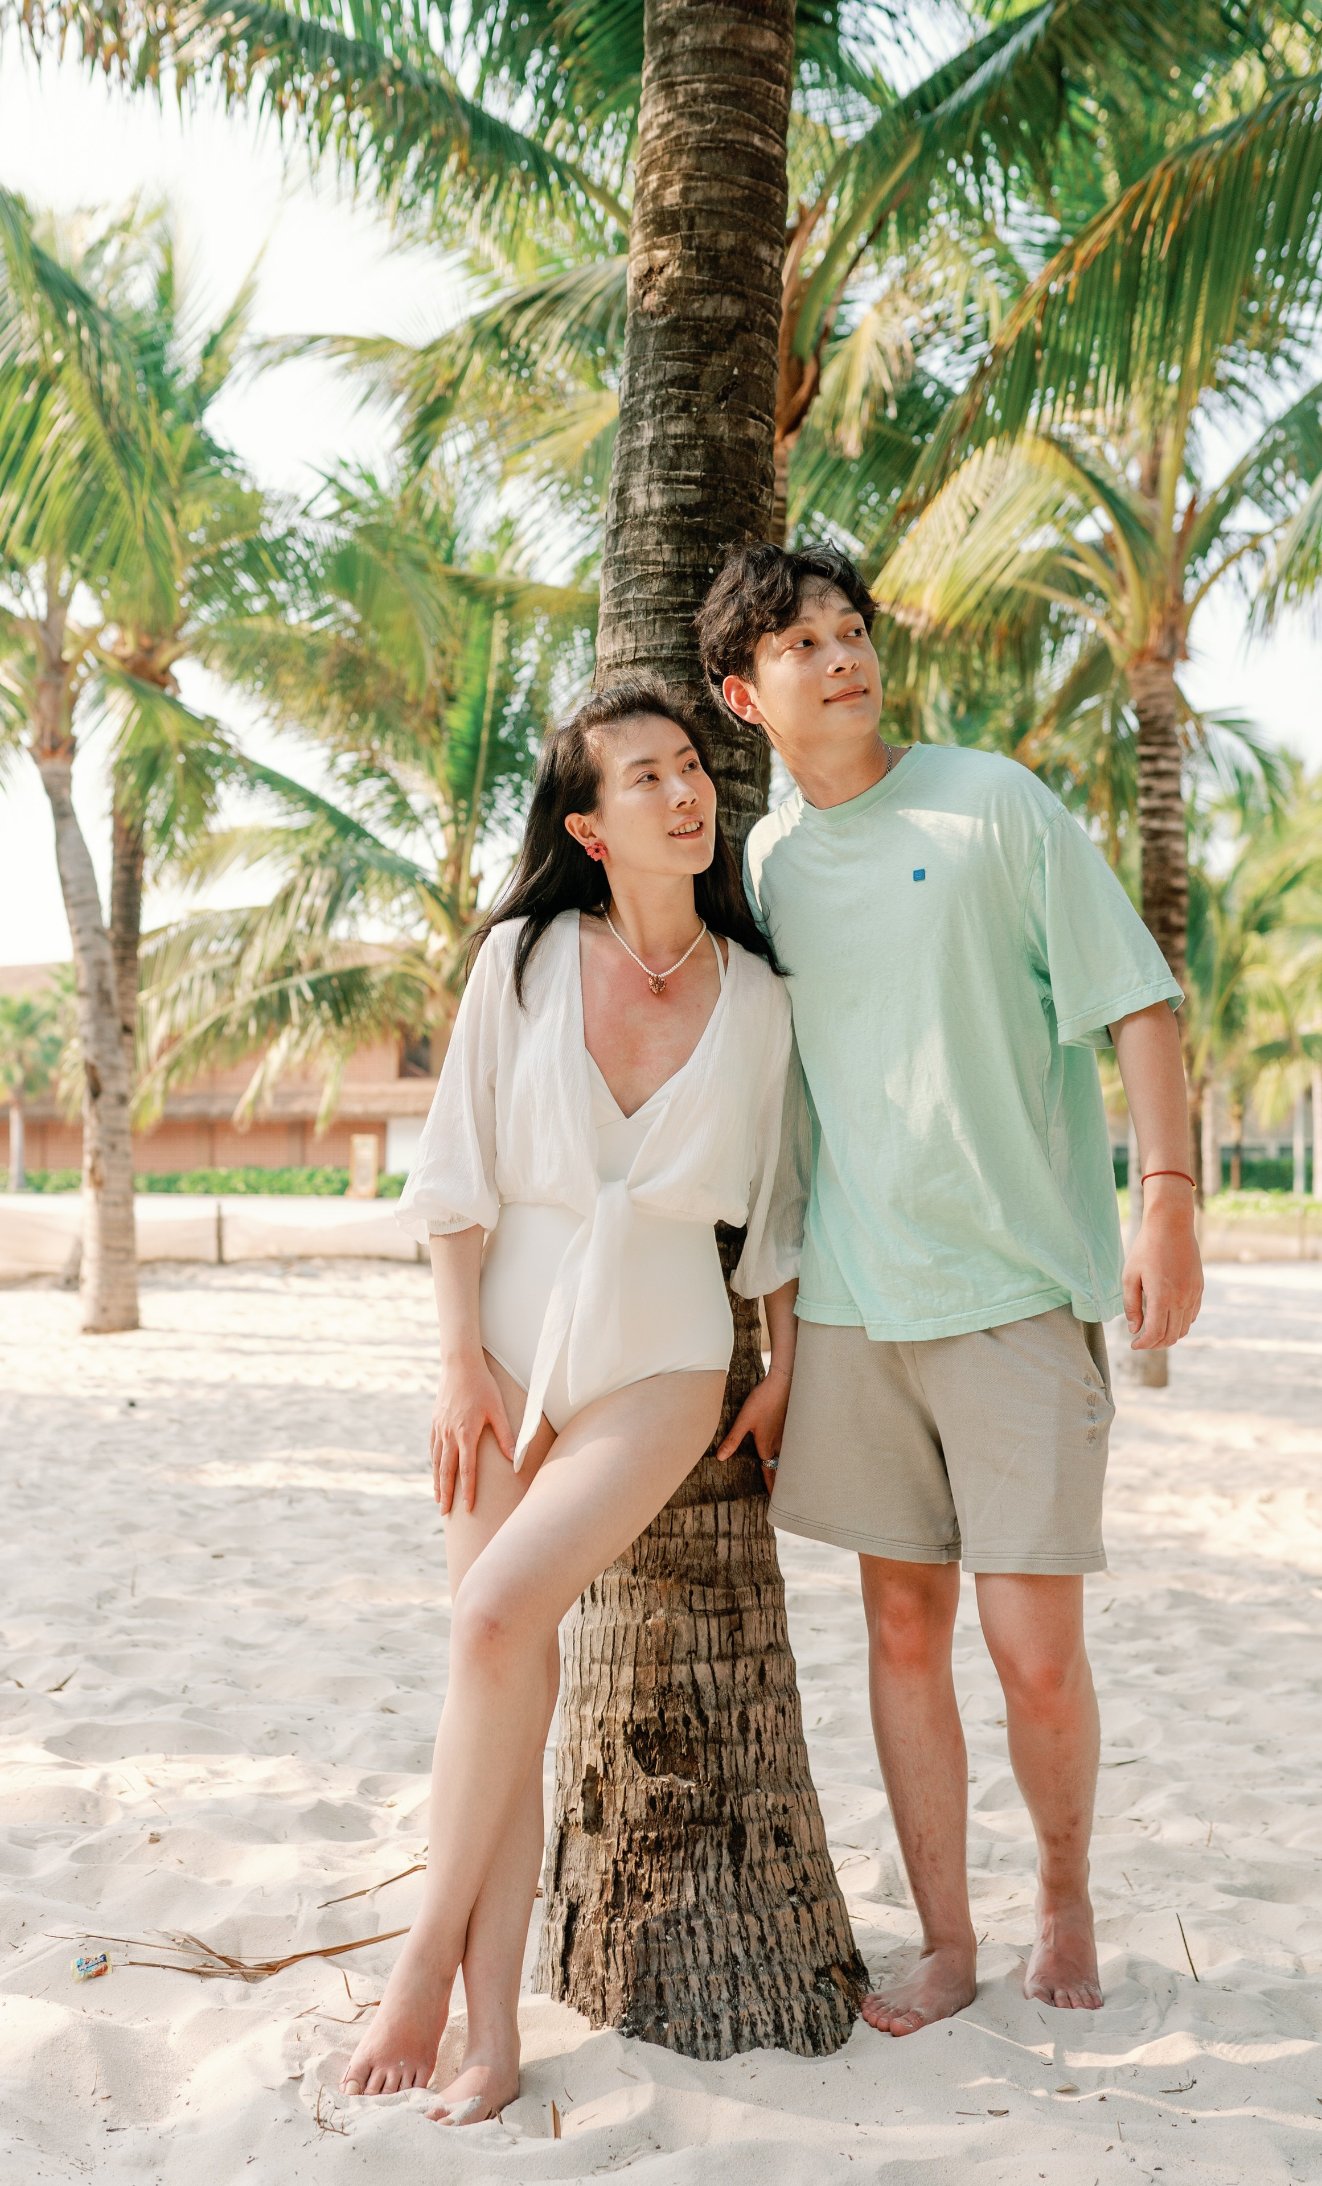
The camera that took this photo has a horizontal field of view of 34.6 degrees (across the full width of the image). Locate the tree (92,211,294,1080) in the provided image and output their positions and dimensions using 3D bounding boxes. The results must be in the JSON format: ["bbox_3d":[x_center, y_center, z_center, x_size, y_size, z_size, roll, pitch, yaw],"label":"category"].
[{"bbox_3d":[-3.600,-2.400,15.000,3.200,7.500,3.200,0,-1,0],"label":"tree"}]

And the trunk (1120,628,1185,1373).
[{"bbox_3d":[2.070,-0.330,8.900,0.270,3.120,0.270,0,-1,0],"label":"trunk"}]

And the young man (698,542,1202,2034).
[{"bbox_3d":[0.345,0.210,2.570,0.560,1.750,0.420,0,-1,20],"label":"young man"}]

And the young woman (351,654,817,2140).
[{"bbox_3d":[-0.098,0.300,2.360,0.500,1.550,0.440,0,-1,8],"label":"young woman"}]

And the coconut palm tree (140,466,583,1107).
[{"bbox_3d":[-1.400,-1.280,13.000,3.600,5.200,3.600,0,-1,0],"label":"coconut palm tree"}]

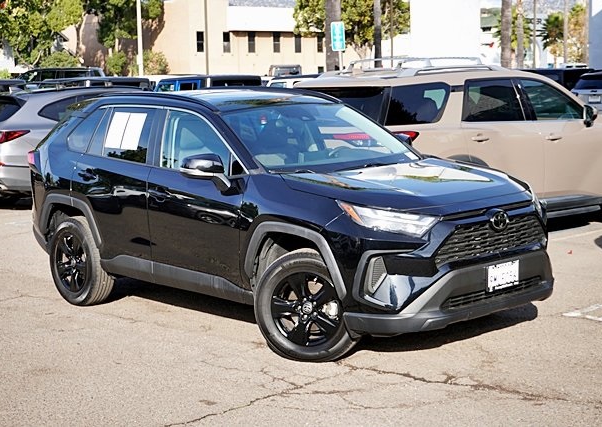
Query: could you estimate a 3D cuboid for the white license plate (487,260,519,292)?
[{"bbox_3d":[1.259,0.387,6.731,0.310,0.158,0.020,-8,10,-42],"label":"white license plate"}]

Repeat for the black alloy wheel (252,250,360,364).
[{"bbox_3d":[0.080,0.574,6.893,0.725,0.725,0.235,1,8,23],"label":"black alloy wheel"}]

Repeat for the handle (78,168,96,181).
[{"bbox_3d":[-1.663,-0.299,8.475,0.060,0.055,0.230,-8,10,-42],"label":"handle"}]

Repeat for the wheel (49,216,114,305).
[{"bbox_3d":[-1.763,0.381,8.858,0.230,0.720,0.720,-8,10,-42],"label":"wheel"}]

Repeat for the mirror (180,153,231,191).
[{"bbox_3d":[-0.642,-0.282,7.289,0.240,0.250,0.200,-8,10,-42],"label":"mirror"}]

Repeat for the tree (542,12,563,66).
[{"bbox_3d":[16.768,-10.468,72.355,2.000,5.800,2.000,-1,7,0],"label":"tree"}]

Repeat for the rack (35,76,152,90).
[{"bbox_3d":[-3.498,-1.924,16.630,1.950,0.150,1.150,-8,9,-40],"label":"rack"}]

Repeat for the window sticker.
[{"bbox_3d":[-1.342,-0.630,8.302,0.010,0.285,0.435,19,-9,-42],"label":"window sticker"}]

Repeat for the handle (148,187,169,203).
[{"bbox_3d":[-1.027,-0.141,7.827,0.055,0.075,0.220,-8,10,-42],"label":"handle"}]

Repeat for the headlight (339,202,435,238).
[{"bbox_3d":[0.526,0.032,6.478,0.430,0.210,0.480,-8,10,-42],"label":"headlight"}]

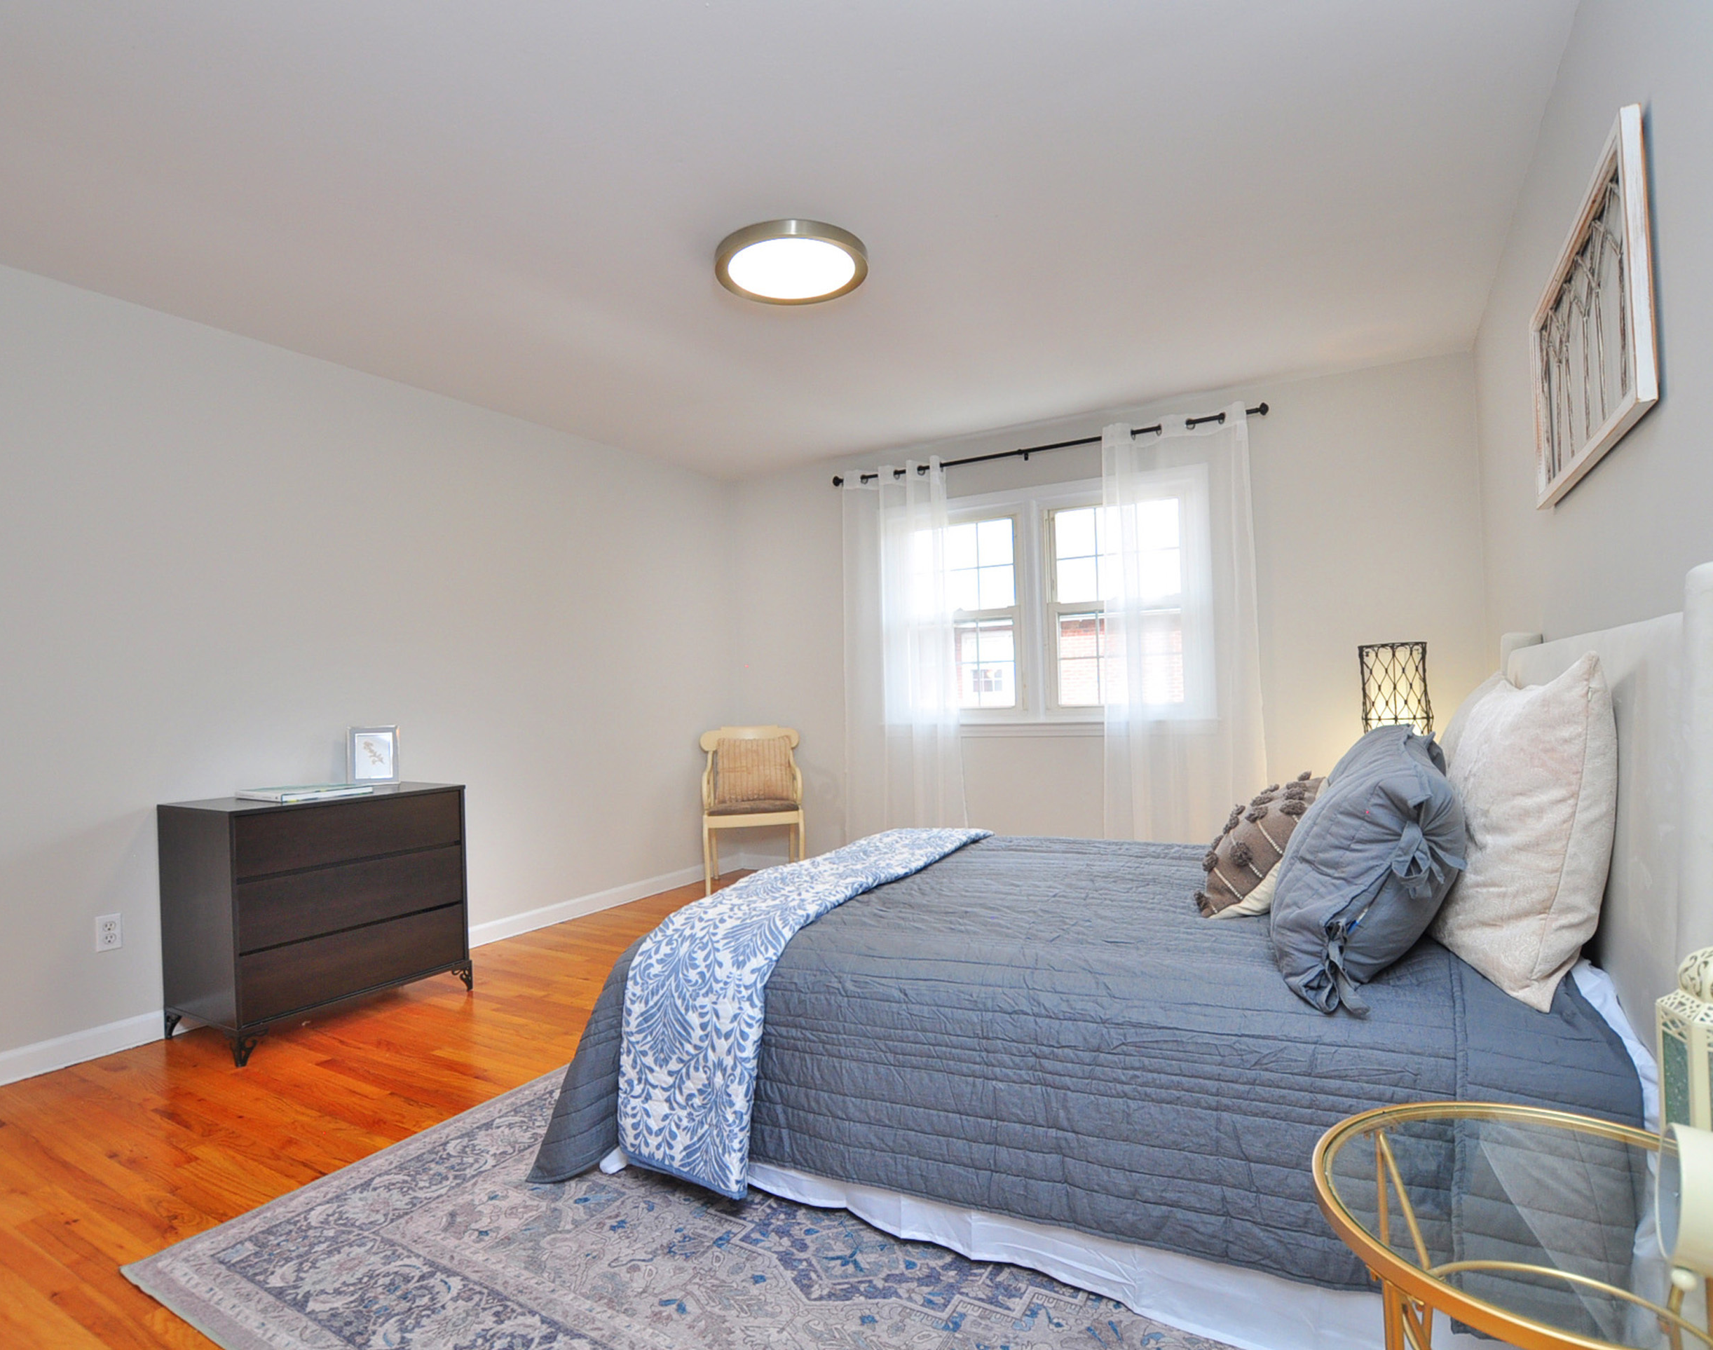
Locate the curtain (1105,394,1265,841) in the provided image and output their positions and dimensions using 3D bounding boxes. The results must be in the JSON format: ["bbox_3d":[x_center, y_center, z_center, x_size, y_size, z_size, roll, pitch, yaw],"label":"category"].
[{"bbox_3d":[1.492,-0.077,3.938,0.720,2.260,0.100,-2,-1,29],"label":"curtain"}]

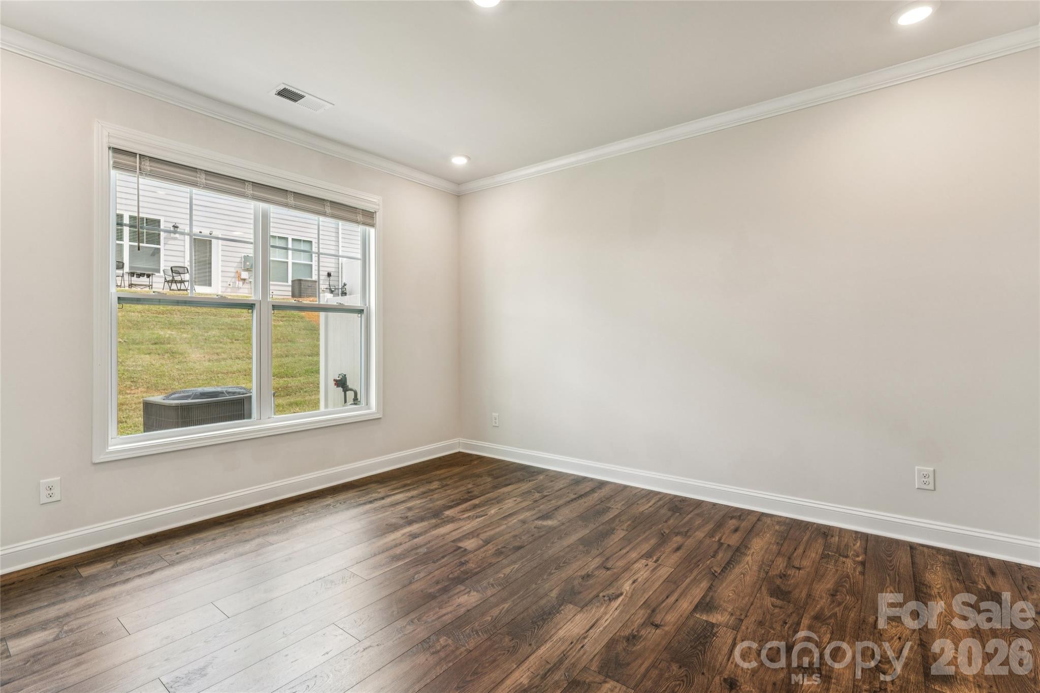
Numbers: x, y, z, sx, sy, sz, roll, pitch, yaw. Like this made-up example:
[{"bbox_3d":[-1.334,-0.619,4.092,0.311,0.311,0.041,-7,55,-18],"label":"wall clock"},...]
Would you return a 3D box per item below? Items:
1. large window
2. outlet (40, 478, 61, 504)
[{"bbox_3d":[-1.817,-0.319,3.327,0.100,1.890,1.870,0,1,38],"label":"large window"},{"bbox_3d":[-2.466,0.761,2.430,0.010,0.124,0.079,0,1,38],"label":"outlet"}]

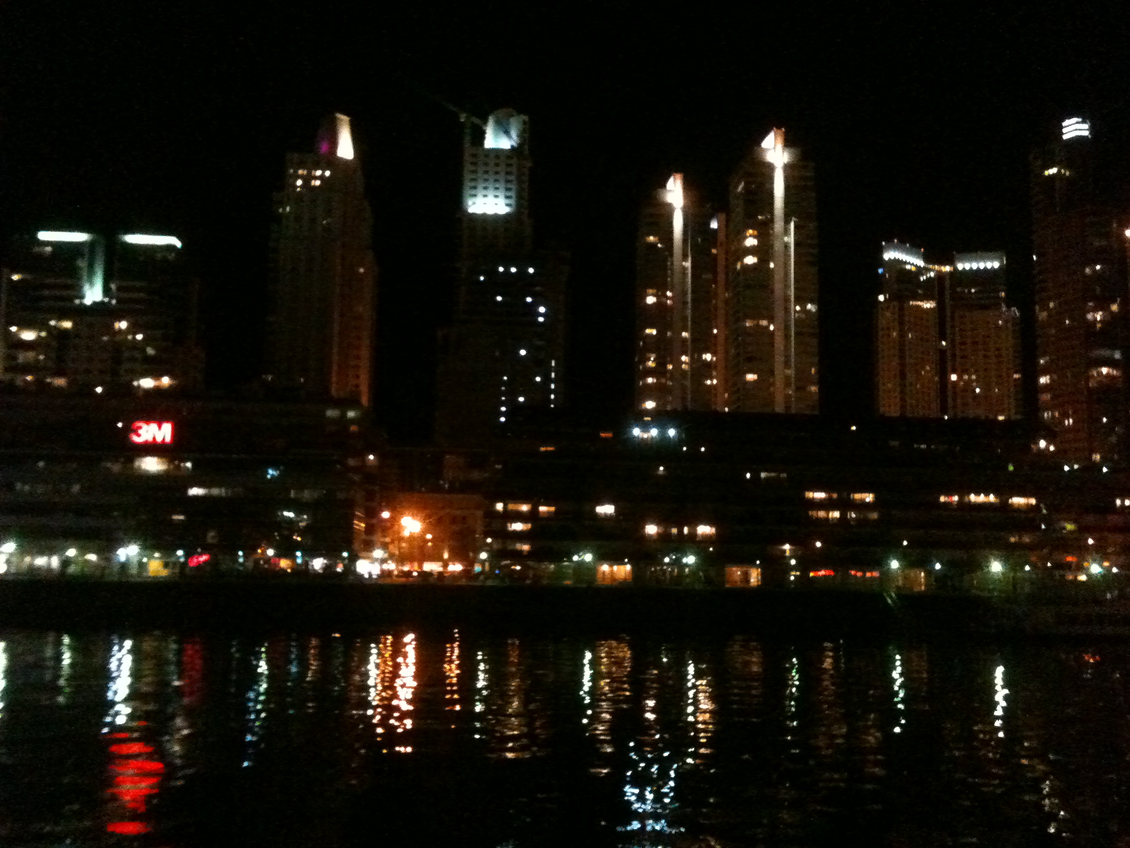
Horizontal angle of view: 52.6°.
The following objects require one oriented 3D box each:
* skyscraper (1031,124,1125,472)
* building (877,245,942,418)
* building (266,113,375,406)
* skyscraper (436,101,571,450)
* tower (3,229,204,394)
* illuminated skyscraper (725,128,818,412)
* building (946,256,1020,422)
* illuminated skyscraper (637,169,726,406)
[{"bbox_3d":[182.200,-27.840,402.080,27.000,165.600,25.000,7,-10,-42],"label":"skyscraper"},{"bbox_3d":[163.820,-6.960,545.550,24.000,160.000,26.000,-6,-10,42],"label":"building"},{"bbox_3d":[-80.270,-27.970,378.430,30.000,152.600,30.000,1,-7,-3],"label":"building"},{"bbox_3d":[-23.540,-32.270,427.470,44.000,175.100,34.000,1,-7,-3],"label":"skyscraper"},{"bbox_3d":[-137.310,-7.510,341.450,49.000,101.000,25.000,1,-7,0],"label":"tower"},{"bbox_3d":[73.690,-25.930,410.710,27.500,161.000,29.000,1,-7,-3],"label":"illuminated skyscraper"},{"bbox_3d":[203.390,-4.760,558.450,30.000,160.000,26.000,0,-7,10],"label":"building"},{"bbox_3d":[43.630,-20.030,460.310,28.000,161.000,29.000,1,-7,-3],"label":"illuminated skyscraper"}]

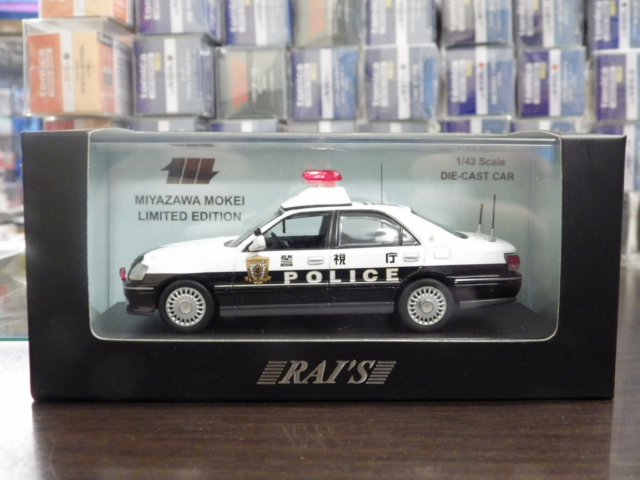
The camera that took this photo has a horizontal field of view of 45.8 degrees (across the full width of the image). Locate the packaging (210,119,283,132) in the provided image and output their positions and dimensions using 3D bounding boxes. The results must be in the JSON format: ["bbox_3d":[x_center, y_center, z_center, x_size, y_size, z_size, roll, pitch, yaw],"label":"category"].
[{"bbox_3d":[-0.044,-0.056,0.498,0.041,0.043,0.087,0,6,0],"label":"packaging"}]

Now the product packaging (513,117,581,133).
[{"bbox_3d":[0.135,-0.056,0.498,0.041,0.043,0.087,0,6,0],"label":"product packaging"}]

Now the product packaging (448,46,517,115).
[{"bbox_3d":[0.095,-0.099,0.494,0.041,0.043,0.087,0,6,0],"label":"product packaging"}]

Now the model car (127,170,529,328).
[{"bbox_3d":[0.000,0.001,0.221,0.114,0.043,0.043,0,6,0],"label":"model car"}]

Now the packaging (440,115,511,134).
[{"bbox_3d":[0.093,-0.057,0.498,0.041,0.043,0.087,0,6,0],"label":"packaging"}]

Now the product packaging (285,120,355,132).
[{"bbox_3d":[0.001,-0.055,0.498,0.041,0.043,0.087,0,6,0],"label":"product packaging"}]

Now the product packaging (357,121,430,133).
[{"bbox_3d":[0.044,-0.055,0.498,0.041,0.043,0.087,0,6,0],"label":"product packaging"}]

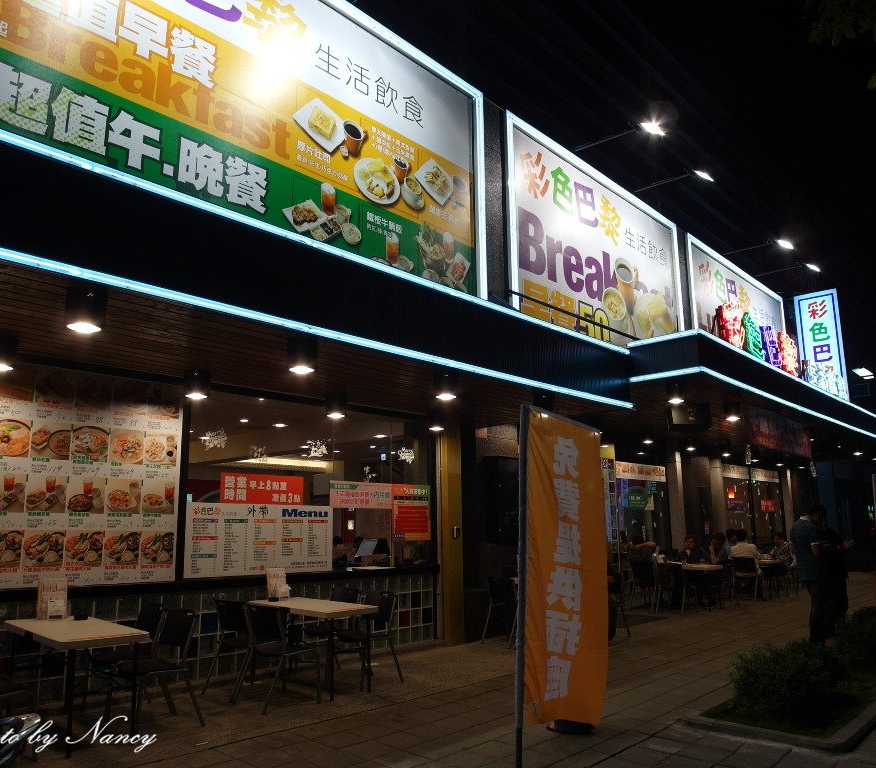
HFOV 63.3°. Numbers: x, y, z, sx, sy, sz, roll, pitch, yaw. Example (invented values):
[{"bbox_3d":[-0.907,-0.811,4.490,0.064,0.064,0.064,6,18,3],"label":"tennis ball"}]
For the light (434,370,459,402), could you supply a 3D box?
[{"bbox_3d":[0.083,0.001,6.848,0.235,0.245,0.235,-1,-12,0],"label":"light"}]

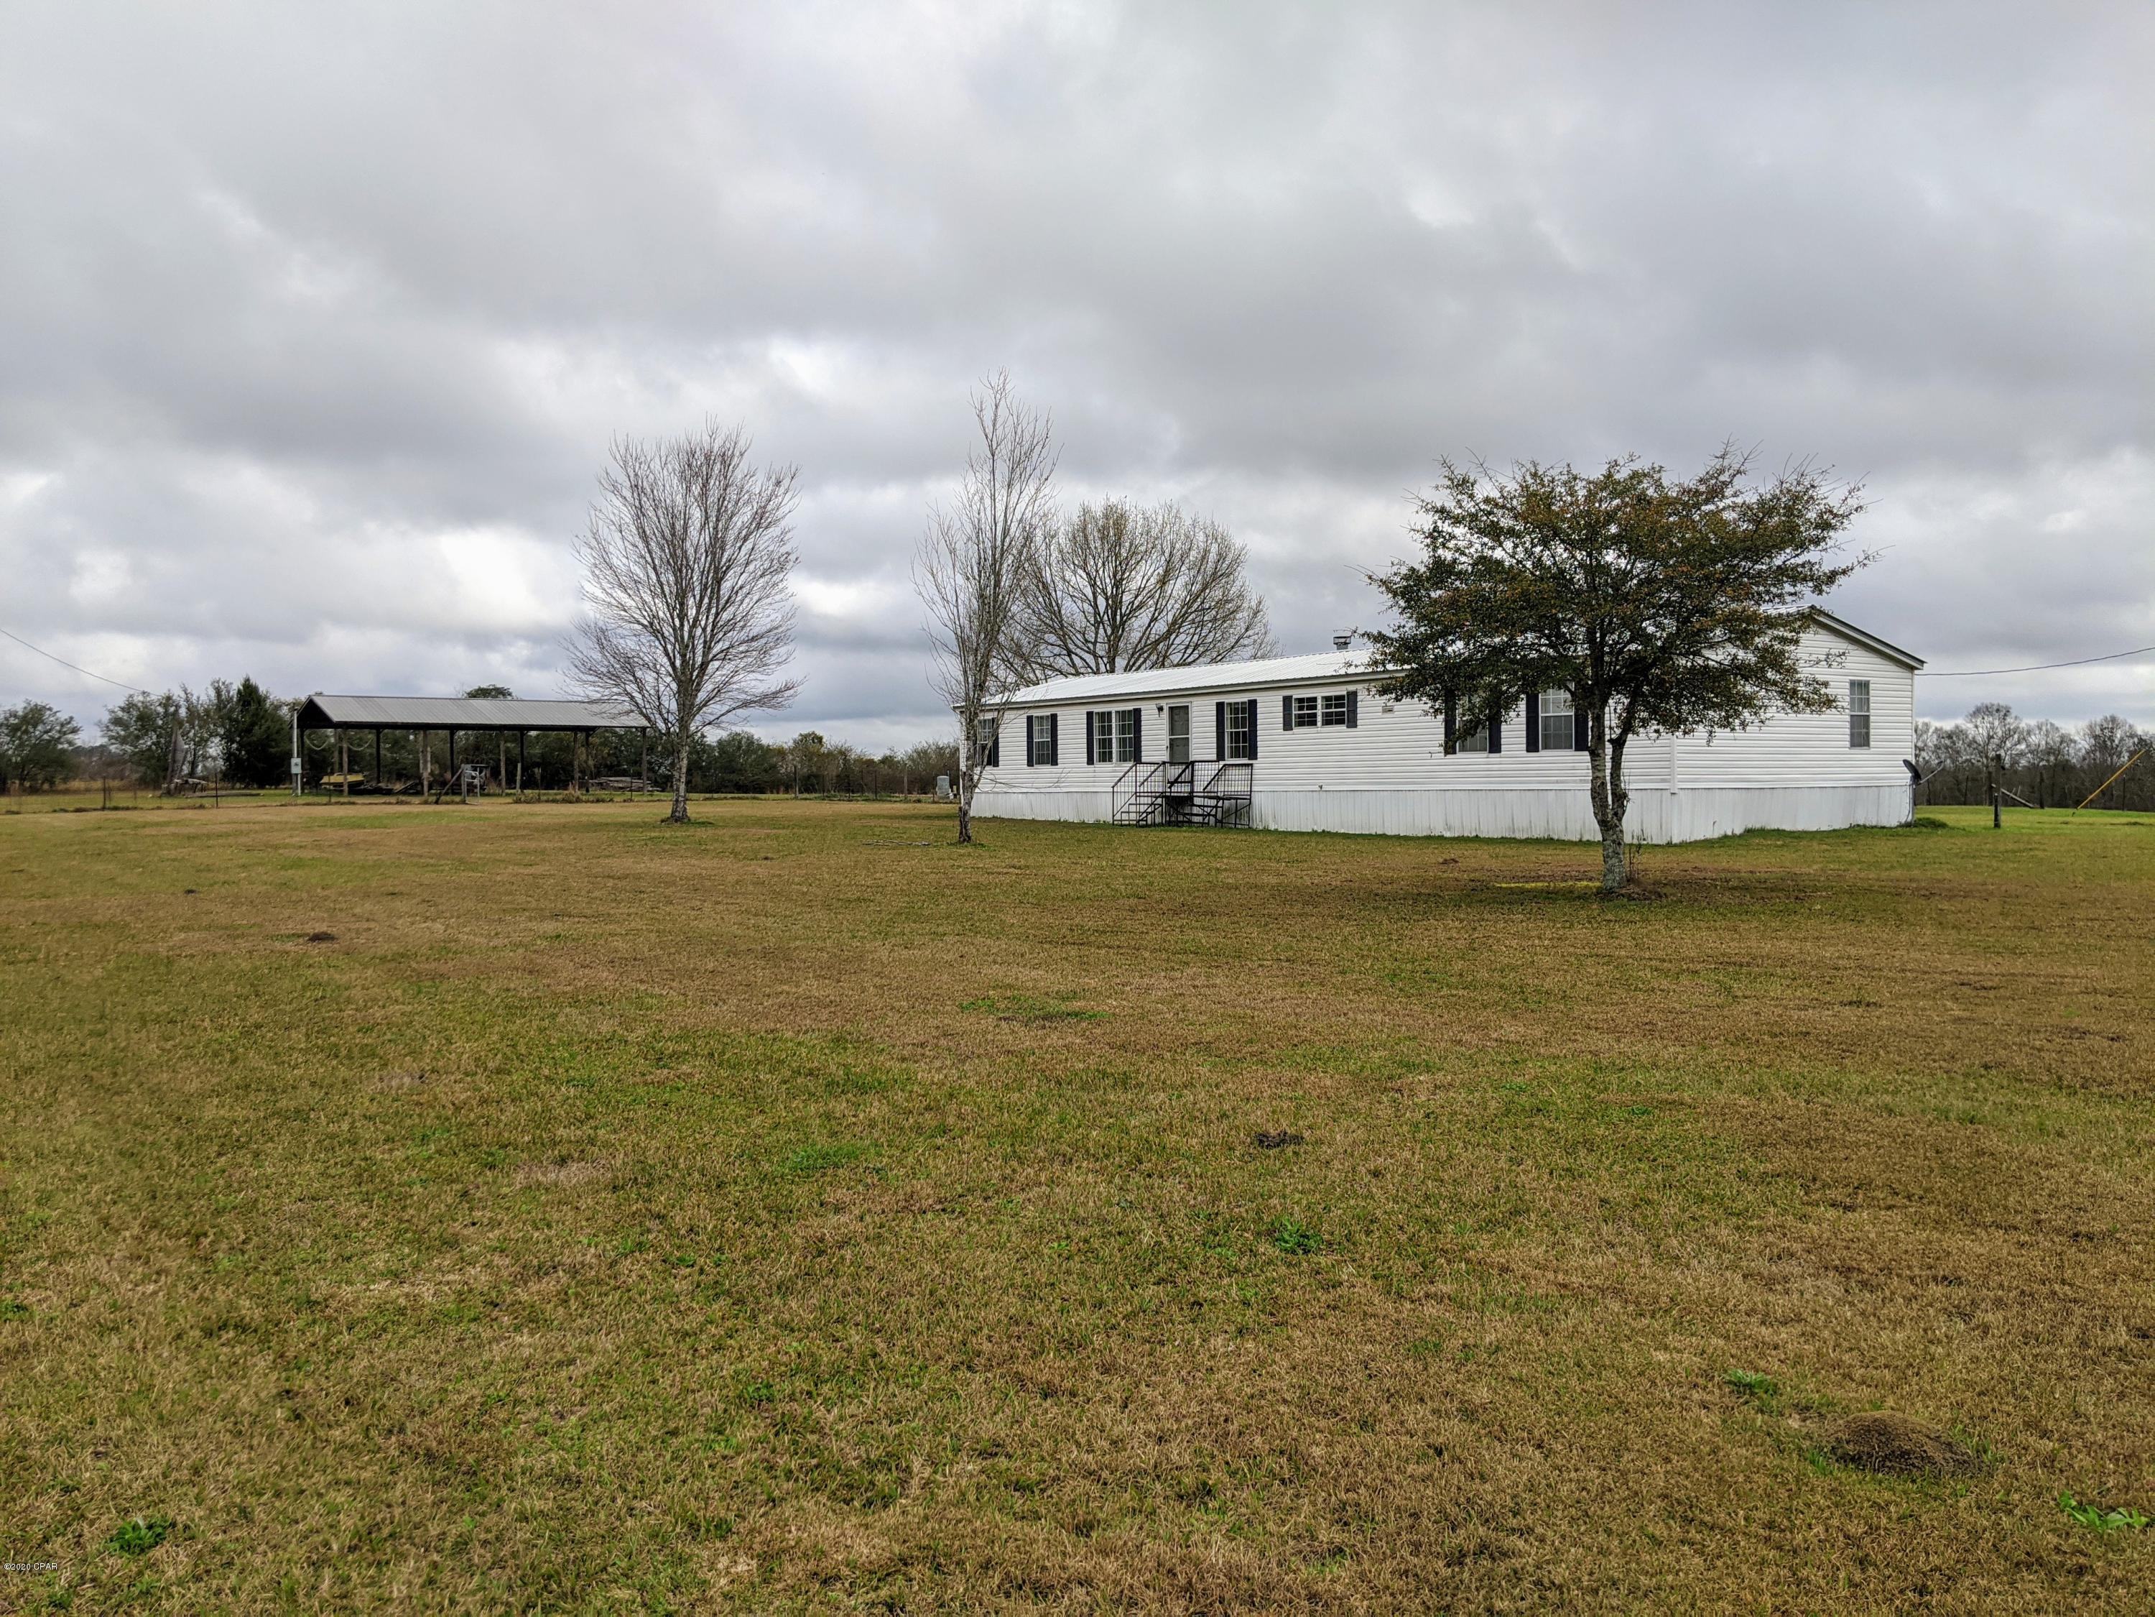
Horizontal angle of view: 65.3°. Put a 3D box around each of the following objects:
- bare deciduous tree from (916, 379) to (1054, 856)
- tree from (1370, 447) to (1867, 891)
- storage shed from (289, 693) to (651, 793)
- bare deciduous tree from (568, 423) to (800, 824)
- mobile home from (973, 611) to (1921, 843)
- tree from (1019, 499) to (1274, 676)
[{"bbox_3d":[-1.684,-3.715,31.145,2.656,8.734,2.500,-1,1,-3],"label":"bare deciduous tree"},{"bbox_3d":[6.099,-1.565,18.968,5.614,5.034,5.300,0,1,18],"label":"tree"},{"bbox_3d":[-30.390,-3.033,84.664,15.200,4.650,7.500,-1,1,-38],"label":"storage shed"},{"bbox_3d":[-10.275,-4.882,43.934,6.082,10.467,5.900,-1,1,-13],"label":"bare deciduous tree"},{"bbox_3d":[6.677,-1.628,40.428,8.470,4.243,23.428,-1,1,-36],"label":"mobile home"},{"bbox_3d":[2.544,-5.705,61.928,9.377,11.395,9.300,-1,1,2],"label":"tree"}]

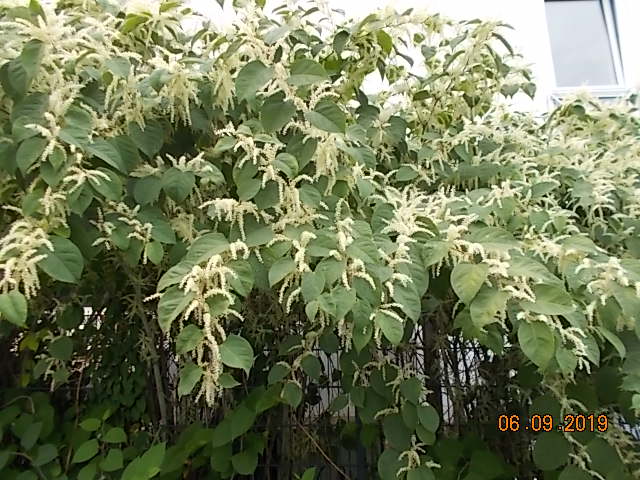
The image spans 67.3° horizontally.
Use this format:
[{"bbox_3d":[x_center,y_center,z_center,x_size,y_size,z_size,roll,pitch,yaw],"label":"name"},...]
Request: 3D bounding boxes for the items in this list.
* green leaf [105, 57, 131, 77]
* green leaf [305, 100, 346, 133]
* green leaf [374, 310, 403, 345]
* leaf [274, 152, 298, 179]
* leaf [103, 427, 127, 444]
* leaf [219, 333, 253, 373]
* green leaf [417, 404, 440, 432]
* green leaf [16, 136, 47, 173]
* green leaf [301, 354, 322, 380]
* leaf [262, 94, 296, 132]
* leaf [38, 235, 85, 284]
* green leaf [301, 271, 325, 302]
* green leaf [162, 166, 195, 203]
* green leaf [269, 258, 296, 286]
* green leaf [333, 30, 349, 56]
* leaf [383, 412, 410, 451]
[{"bbox_3d":[-0.822,-0.704,1.950,0.105,0.089,0.030,0,-6,-26],"label":"green leaf"},{"bbox_3d":[0.019,-0.440,1.700,0.156,0.102,0.030,25,0,1],"label":"green leaf"},{"bbox_3d":[0.249,0.319,1.750,0.092,0.139,0.031,-25,-33,-7],"label":"green leaf"},{"bbox_3d":[-0.146,-0.326,2.100,0.099,0.132,0.030,-32,-13,-20],"label":"leaf"},{"bbox_3d":[-0.791,0.752,1.850,0.092,0.080,0.030,0,-50,-29],"label":"leaf"},{"bbox_3d":[-0.278,0.386,1.620,0.107,0.141,0.031,-33,-24,-29],"label":"leaf"},{"bbox_3d":[0.485,0.798,2.150,0.095,0.129,0.030,-22,-30,-6],"label":"green leaf"},{"bbox_3d":[-1.080,-0.320,1.800,0.102,0.151,0.033,29,-31,-23],"label":"green leaf"},{"bbox_3d":[-0.035,0.517,1.950,0.081,0.116,0.030,-24,-24,-13],"label":"green leaf"},{"bbox_3d":[-0.186,-0.566,2.150,0.151,0.192,0.030,13,-14,-2],"label":"leaf"},{"bbox_3d":[-0.810,0.061,1.500,0.126,0.180,0.040,-35,-6,-40],"label":"leaf"},{"bbox_3d":[-0.031,0.194,2.000,0.096,0.149,0.030,4,-32,2],"label":"green leaf"},{"bbox_3d":[-0.570,-0.225,1.950,0.138,0.150,0.033,0,-16,-18],"label":"green leaf"},{"bbox_3d":[-0.156,0.135,2.000,0.092,0.159,0.030,33,-28,22],"label":"green leaf"},{"bbox_3d":[0.090,-0.858,2.100,0.066,0.114,0.030,11,22,-2],"label":"green leaf"},{"bbox_3d":[0.342,0.857,2.150,0.119,0.160,0.030,0,-30,9],"label":"leaf"}]

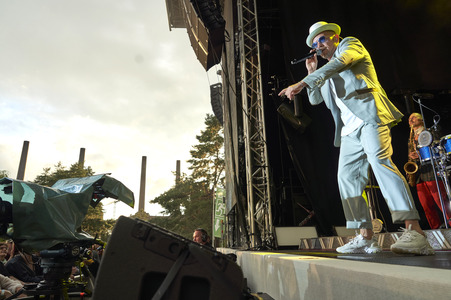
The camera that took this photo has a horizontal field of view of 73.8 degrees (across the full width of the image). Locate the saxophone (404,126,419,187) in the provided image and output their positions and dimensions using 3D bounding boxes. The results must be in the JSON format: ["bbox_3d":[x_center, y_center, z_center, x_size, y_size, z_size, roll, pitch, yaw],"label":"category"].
[{"bbox_3d":[2.421,0.084,3.900,0.220,0.800,0.340,-3,-15,37],"label":"saxophone"}]

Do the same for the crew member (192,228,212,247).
[{"bbox_3d":[-0.275,1.889,3.798,0.340,1.760,0.500,5,-17,-24],"label":"crew member"}]

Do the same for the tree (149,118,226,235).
[{"bbox_3d":[-3.445,3.135,32.343,9.000,14.500,8.500,0,-15,-6],"label":"tree"}]

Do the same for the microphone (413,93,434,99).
[{"bbox_3d":[2.505,-0.689,3.800,0.250,0.065,0.060,0,-15,-6],"label":"microphone"}]

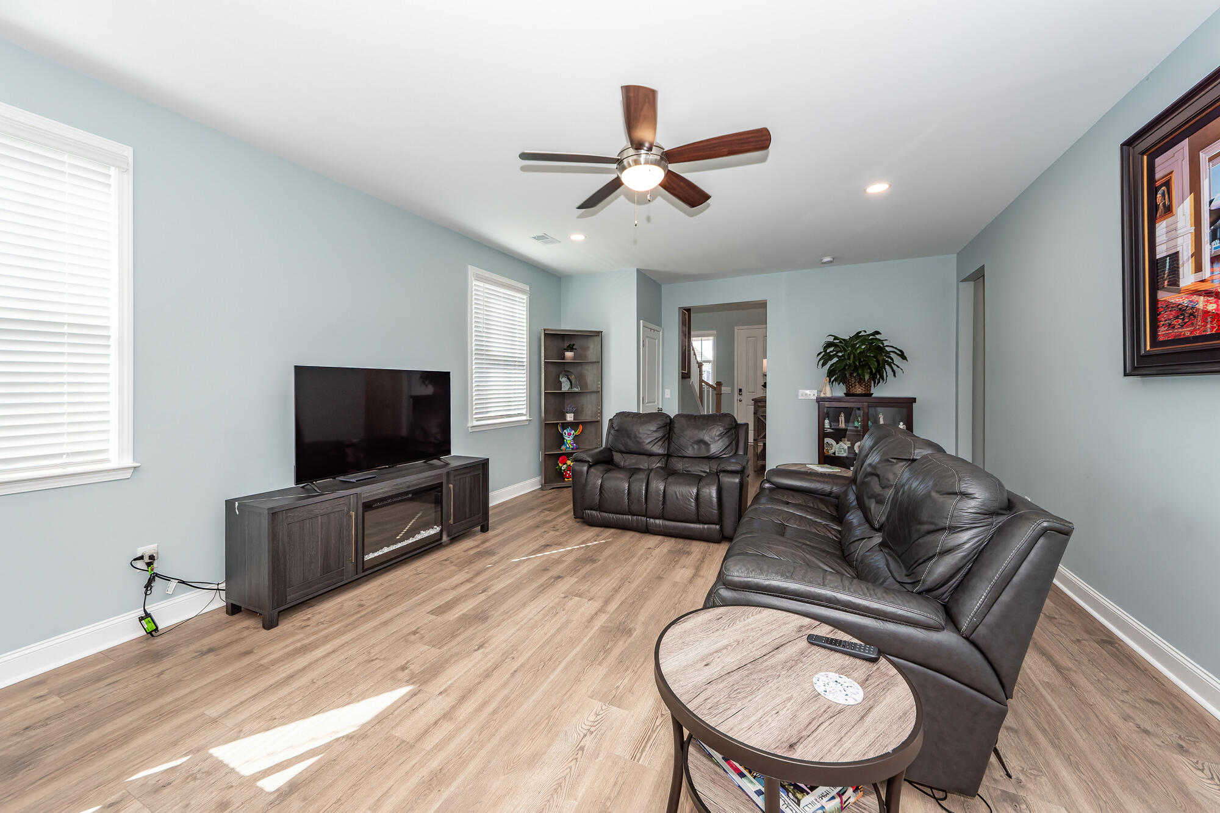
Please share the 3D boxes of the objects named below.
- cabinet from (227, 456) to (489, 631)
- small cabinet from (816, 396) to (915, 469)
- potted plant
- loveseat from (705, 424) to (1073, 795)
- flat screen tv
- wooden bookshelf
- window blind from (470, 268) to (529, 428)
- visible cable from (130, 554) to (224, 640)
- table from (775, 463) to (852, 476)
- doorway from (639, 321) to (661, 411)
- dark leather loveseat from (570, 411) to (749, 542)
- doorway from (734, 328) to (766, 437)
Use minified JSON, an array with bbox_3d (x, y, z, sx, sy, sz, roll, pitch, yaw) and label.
[{"bbox_3d":[-1.622,0.822,2.976,0.390,0.640,1.660,1,3,27],"label":"cabinet"},{"bbox_3d":[2.998,0.461,4.835,0.950,1.140,0.380,1,3,27],"label":"small cabinet"},{"bbox_3d":[2.912,-0.495,4.767,0.850,0.780,0.750,1,3,27],"label":"potted plant"},{"bbox_3d":[1.233,0.675,2.166,1.070,1.030,1.630,1,3,24],"label":"loveseat"},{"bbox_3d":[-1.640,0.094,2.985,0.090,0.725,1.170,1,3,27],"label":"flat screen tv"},{"bbox_3d":[-0.512,0.012,5.407,0.840,1.970,0.470,-1,3,-18],"label":"wooden bookshelf"},{"bbox_3d":[-1.174,-0.608,4.488,0.080,1.620,0.930,1,3,27],"label":"window blind"},{"bbox_3d":[-2.314,0.984,2.196,0.100,0.410,0.360,1,3,27],"label":"visible cable"},{"bbox_3d":[1.673,0.824,3.356,0.570,0.590,0.570,1,3,27],"label":"table"},{"bbox_3d":[0.583,-0.084,5.746,0.120,2.120,0.860,1,3,27],"label":"doorway"},{"bbox_3d":[0.522,0.573,4.047,1.560,1.010,1.000,1,3,20],"label":"dark leather loveseat"},{"bbox_3d":[3.163,-0.441,8.548,1.050,2.500,0.150,1,3,27],"label":"doorway"}]

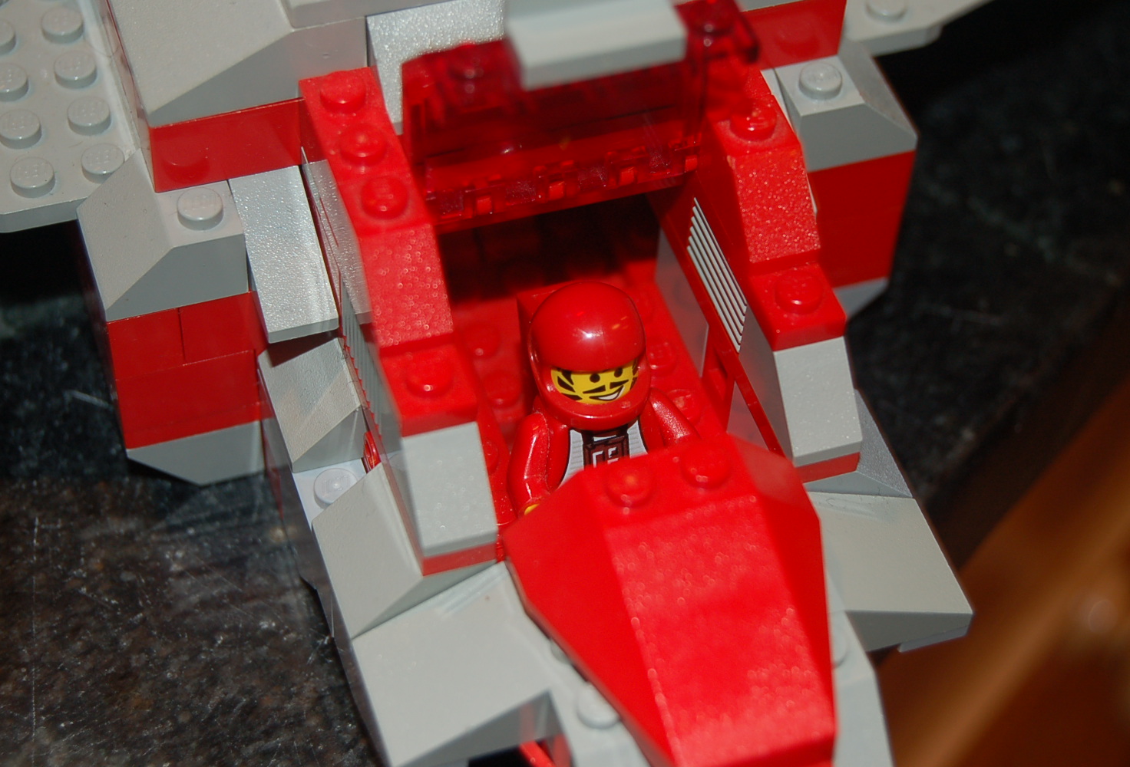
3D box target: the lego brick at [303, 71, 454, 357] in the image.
[{"bbox_3d":[-0.020,-0.019,0.259,0.008,0.011,0.032,-13,52,-14],"label":"lego brick"}]

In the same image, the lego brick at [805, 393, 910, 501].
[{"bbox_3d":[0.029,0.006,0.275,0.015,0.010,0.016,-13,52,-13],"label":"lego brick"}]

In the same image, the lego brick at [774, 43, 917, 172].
[{"bbox_3d":[0.031,-0.035,0.292,0.016,0.011,0.016,-13,52,-14],"label":"lego brick"}]

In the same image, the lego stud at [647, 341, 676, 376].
[{"bbox_3d":[0.011,-0.003,0.287,0.005,0.002,0.005,2,50,-2],"label":"lego stud"}]

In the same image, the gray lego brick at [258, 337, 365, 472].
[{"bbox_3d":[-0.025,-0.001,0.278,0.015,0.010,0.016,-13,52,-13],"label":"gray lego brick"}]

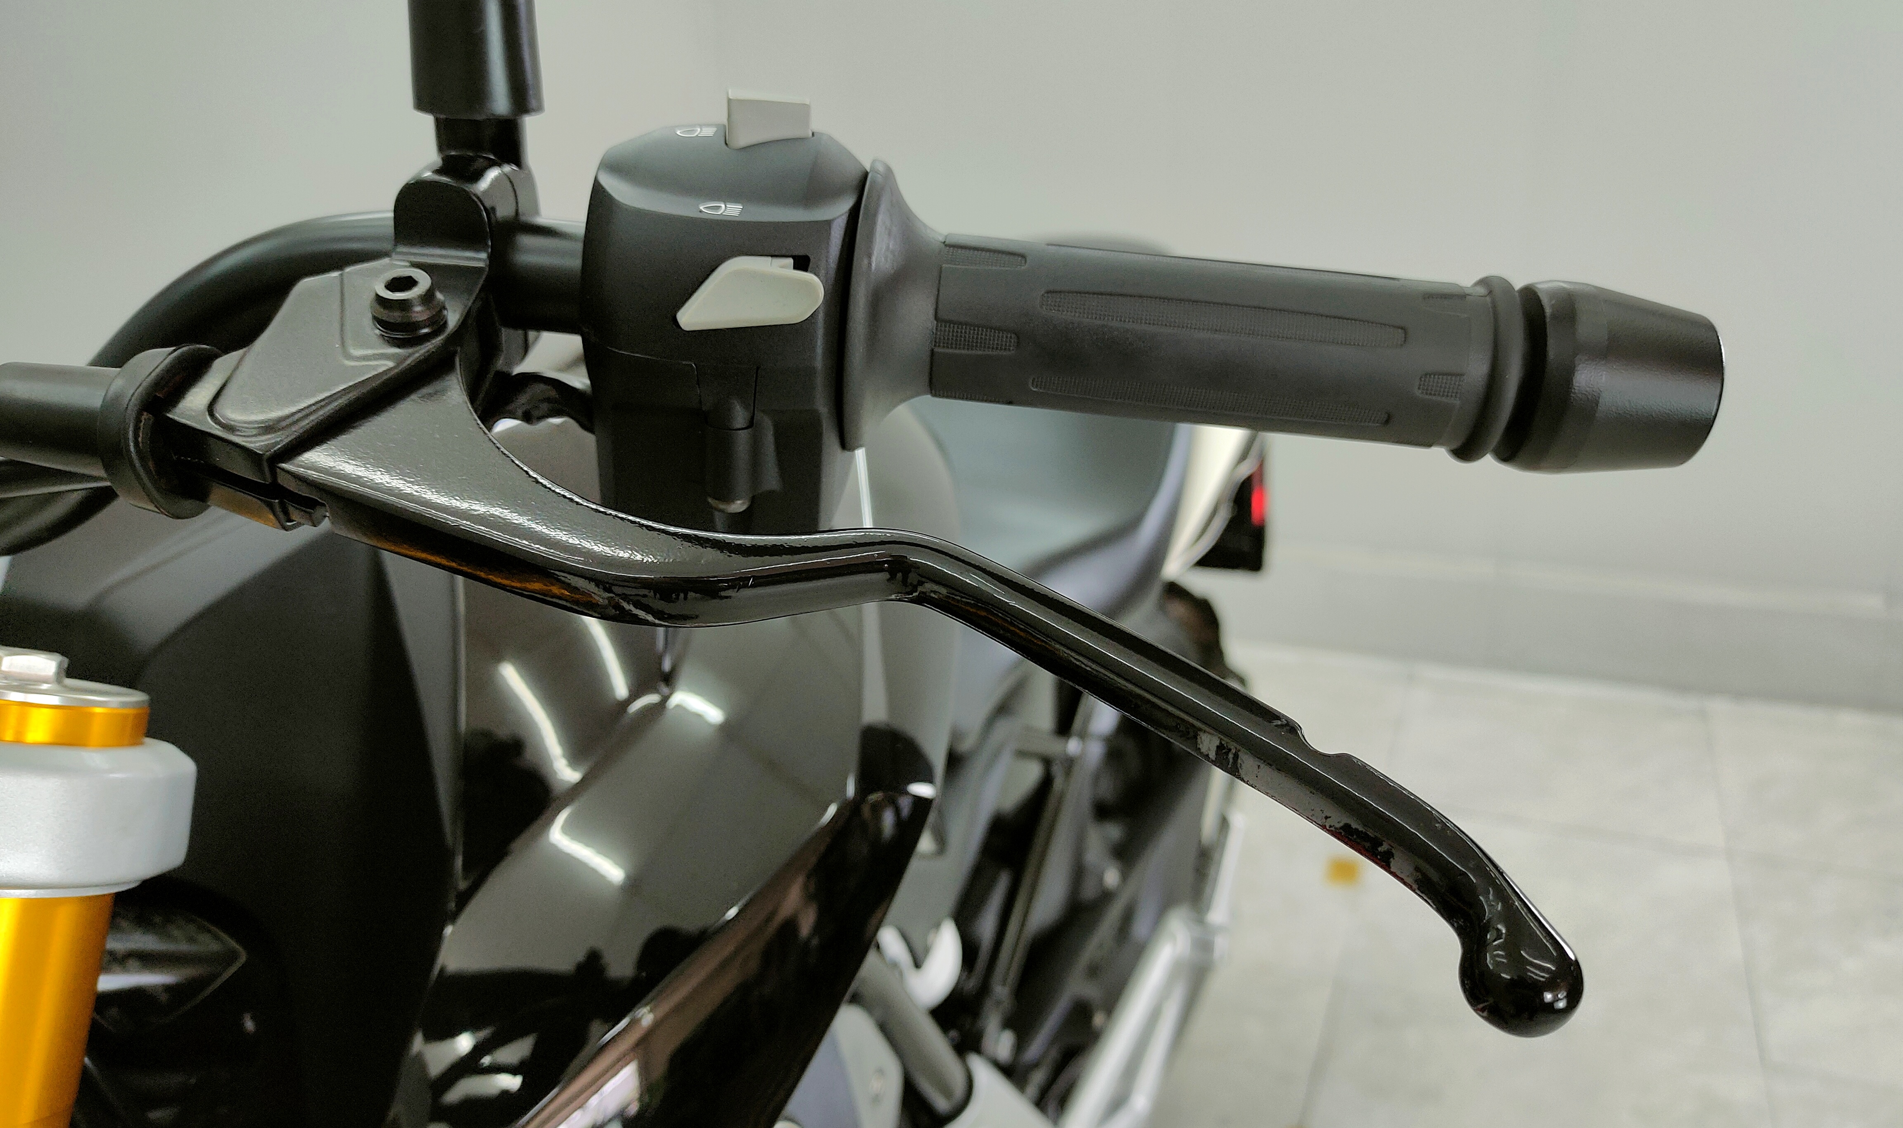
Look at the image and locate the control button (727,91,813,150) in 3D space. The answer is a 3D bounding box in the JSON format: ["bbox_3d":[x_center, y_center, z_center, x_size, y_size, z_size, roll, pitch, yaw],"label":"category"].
[{"bbox_3d":[-0.037,-0.091,0.361,0.016,0.011,0.010,7,21,6],"label":"control button"}]

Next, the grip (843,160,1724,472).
[{"bbox_3d":[0.062,-0.042,0.342,0.165,0.057,0.057,7,21,6],"label":"grip"}]

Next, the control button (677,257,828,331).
[{"bbox_3d":[-0.037,-0.050,0.327,0.026,0.013,0.010,7,21,6],"label":"control button"}]

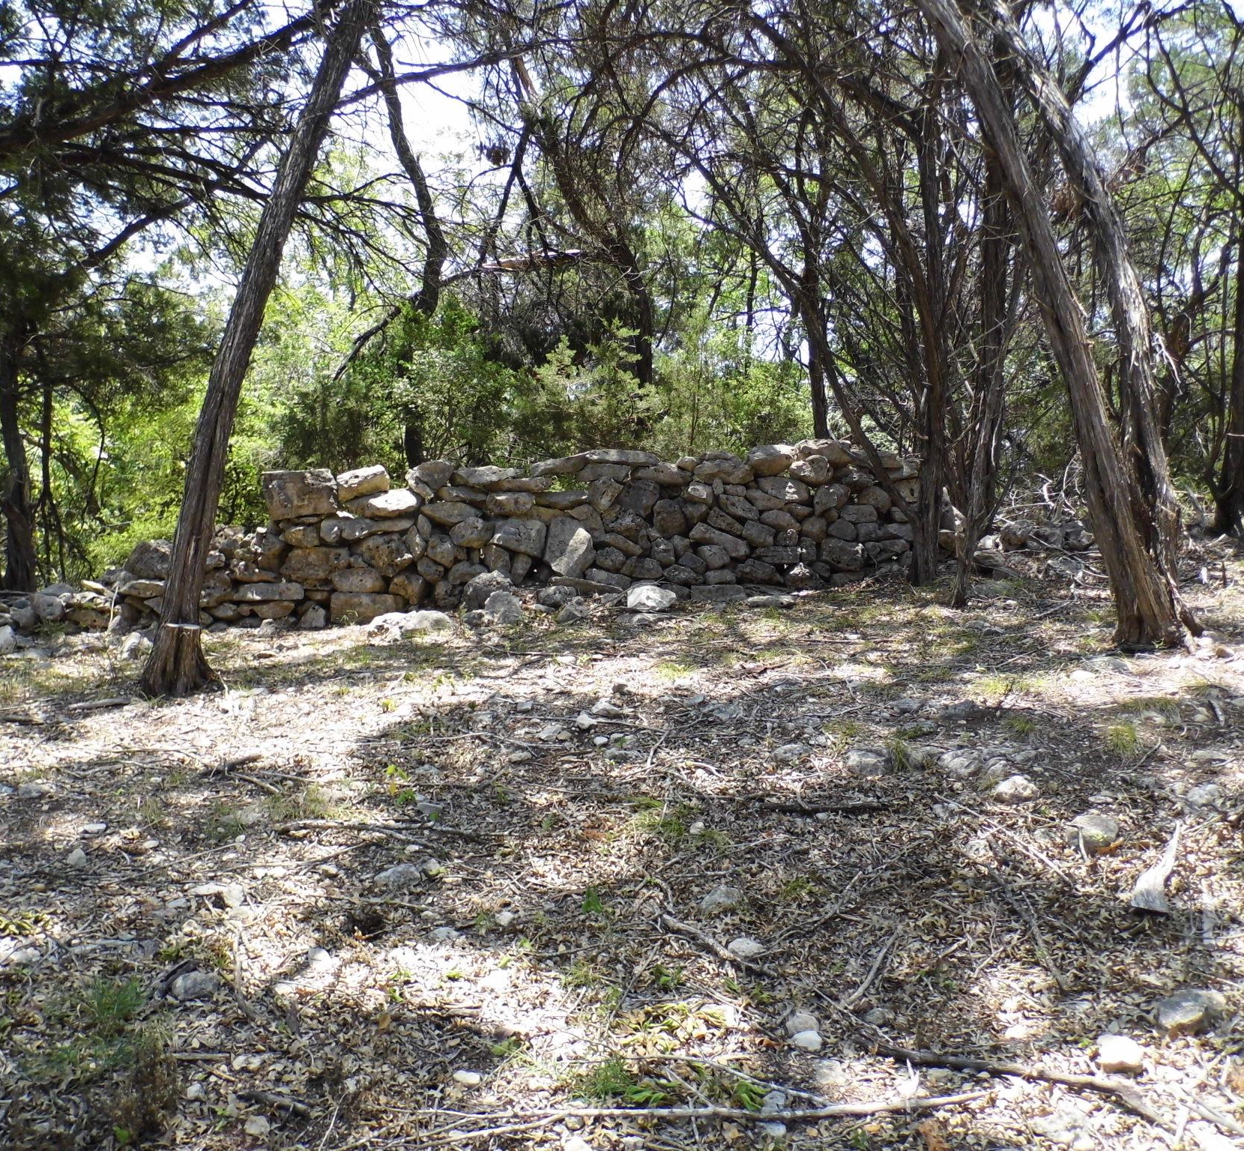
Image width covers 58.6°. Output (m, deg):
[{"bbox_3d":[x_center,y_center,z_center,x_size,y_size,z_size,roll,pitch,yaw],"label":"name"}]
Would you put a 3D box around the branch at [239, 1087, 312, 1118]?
[{"bbox_3d":[-0.803,1.222,2.570,0.185,0.033,0.035,2,3,20],"label":"branch"}]

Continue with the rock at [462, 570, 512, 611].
[{"bbox_3d":[-1.010,0.112,8.300,0.370,0.290,0.300,0,3,-7],"label":"rock"}]

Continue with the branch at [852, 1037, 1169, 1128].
[{"bbox_3d":[0.854,1.078,2.449,0.633,0.040,0.134,3,10,32],"label":"branch"}]

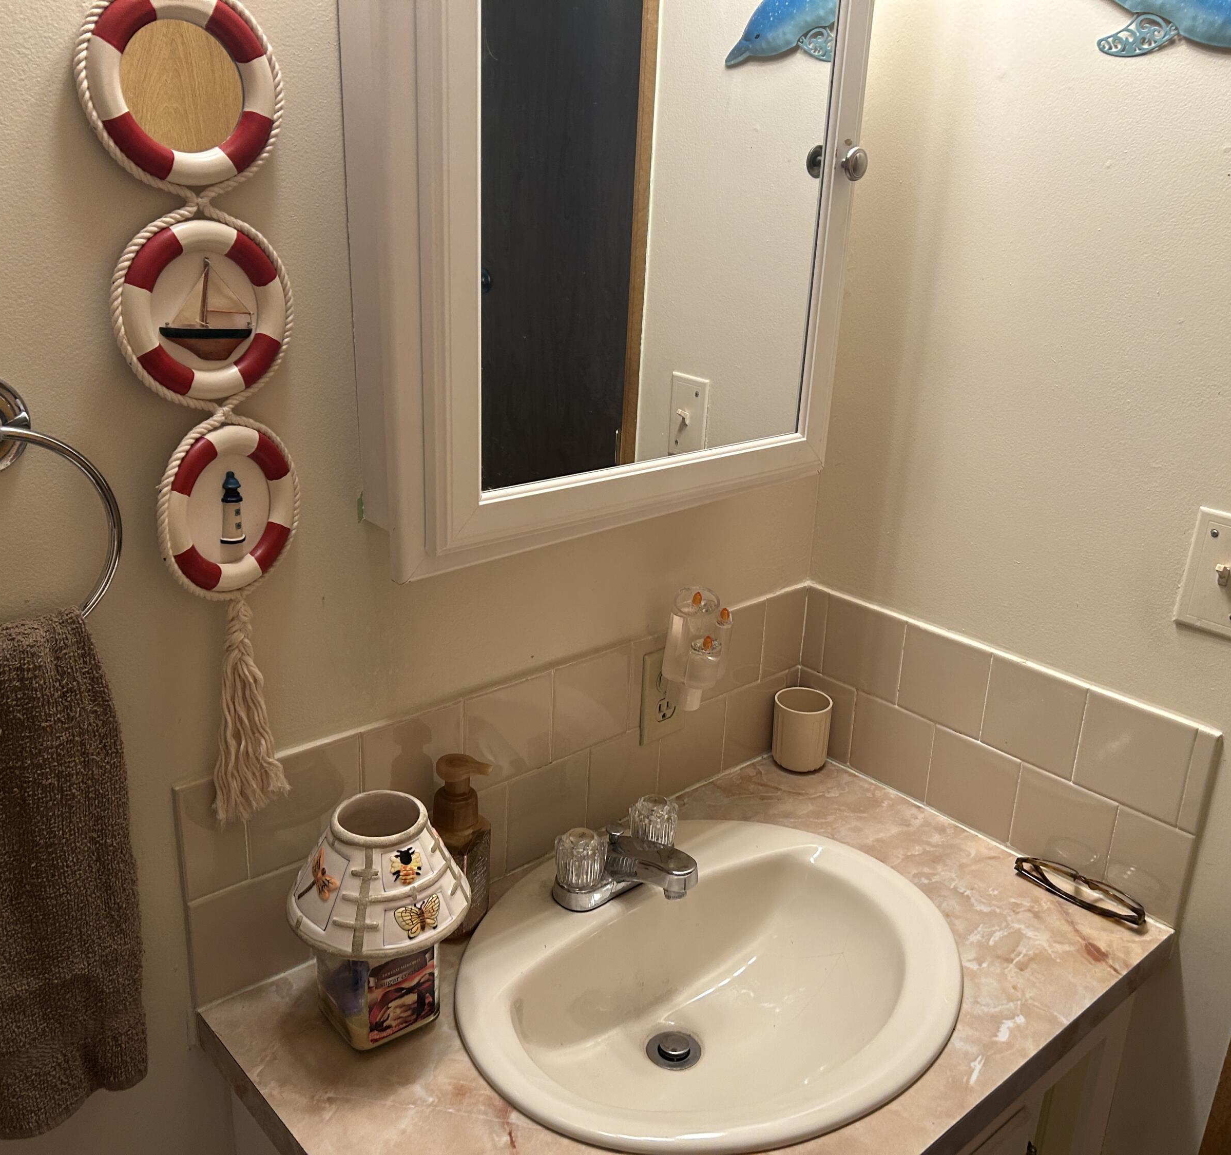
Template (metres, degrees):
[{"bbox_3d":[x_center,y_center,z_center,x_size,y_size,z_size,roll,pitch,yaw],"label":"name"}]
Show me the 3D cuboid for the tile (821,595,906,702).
[{"bbox_3d":[0.301,0.086,1.388,0.010,0.108,0.108,-15,26,-40],"label":"tile"}]

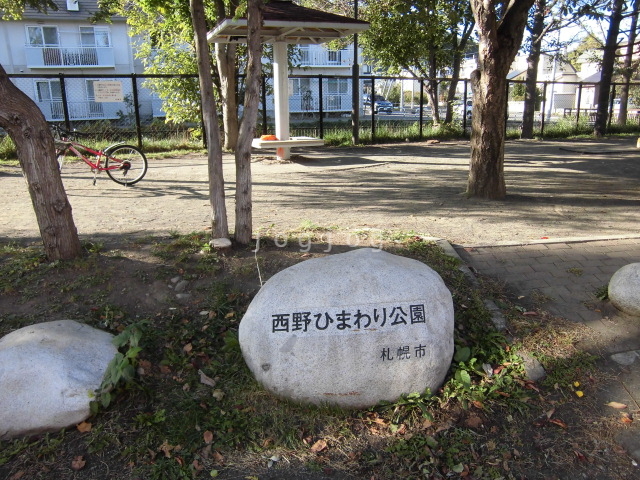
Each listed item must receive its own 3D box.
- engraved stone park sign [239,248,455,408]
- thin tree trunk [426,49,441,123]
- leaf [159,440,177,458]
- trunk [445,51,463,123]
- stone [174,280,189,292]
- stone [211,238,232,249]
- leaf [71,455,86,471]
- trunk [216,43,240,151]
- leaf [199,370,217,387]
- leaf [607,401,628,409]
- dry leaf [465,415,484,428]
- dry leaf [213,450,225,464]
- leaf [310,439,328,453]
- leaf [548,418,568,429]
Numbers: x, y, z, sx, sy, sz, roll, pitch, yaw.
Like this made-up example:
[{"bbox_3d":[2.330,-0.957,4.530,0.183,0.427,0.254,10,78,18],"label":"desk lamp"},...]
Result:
[{"bbox_3d":[0.142,0.431,2.572,1.090,0.690,0.610,-2,15,-4],"label":"engraved stone park sign"},{"bbox_3d":[4.049,-5.484,17.149,0.360,2.650,0.330,0,16,0],"label":"thin tree trunk"},{"bbox_3d":[-0.678,0.928,2.129,0.075,0.025,0.085,-8,16,-23],"label":"leaf"},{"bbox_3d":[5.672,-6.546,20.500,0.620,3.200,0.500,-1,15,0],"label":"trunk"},{"bbox_3d":[-0.988,0.333,3.437,0.090,0.050,0.085,0,16,0],"label":"stone"},{"bbox_3d":[-0.821,0.029,3.986,0.170,0.060,0.110,0,16,0],"label":"stone"},{"bbox_3d":[-1.045,0.968,2.083,0.060,0.020,0.070,0,16,0],"label":"leaf"},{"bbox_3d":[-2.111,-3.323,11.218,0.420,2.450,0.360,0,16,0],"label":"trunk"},{"bbox_3d":[-0.597,0.738,2.552,0.065,0.030,0.115,-10,19,-31],"label":"leaf"},{"bbox_3d":[1.502,0.836,2.432,0.105,0.015,0.042,3,17,11],"label":"leaf"},{"bbox_3d":[0.726,0.858,2.272,0.080,0.025,0.075,2,15,13],"label":"dry leaf"},{"bbox_3d":[-0.442,0.947,2.093,0.045,0.020,0.070,-12,18,-36],"label":"dry leaf"},{"bbox_3d":[-0.002,0.920,2.148,0.080,0.025,0.050,-12,18,-35],"label":"leaf"},{"bbox_3d":[1.122,0.865,2.261,0.095,0.025,0.040,9,18,34],"label":"leaf"}]

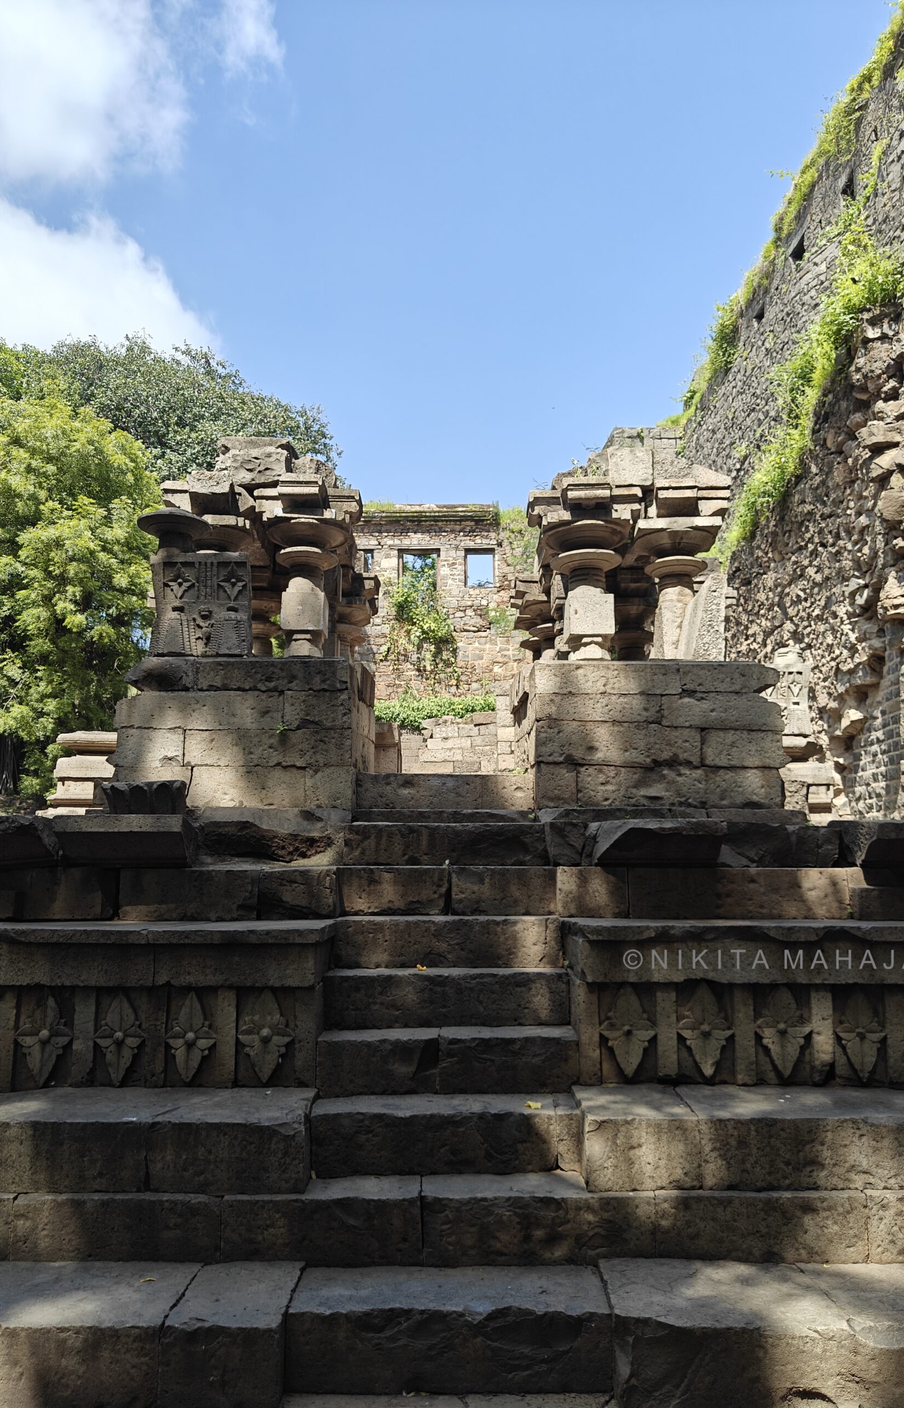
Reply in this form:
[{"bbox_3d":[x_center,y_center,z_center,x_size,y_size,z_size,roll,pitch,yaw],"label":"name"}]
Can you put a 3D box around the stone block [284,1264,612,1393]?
[{"bbox_3d":[-0.007,1.958,3.082,0.977,0.219,0.346,0,-7,0],"label":"stone block"}]

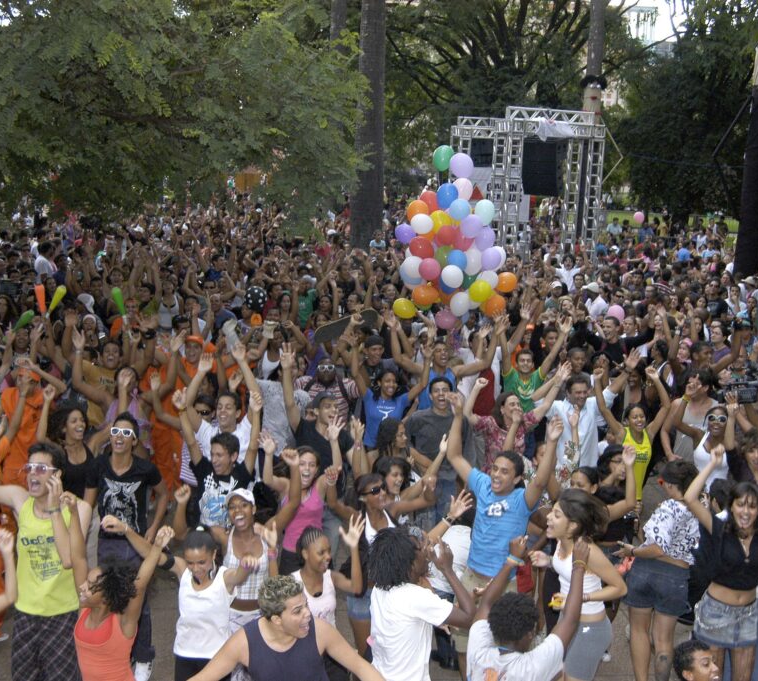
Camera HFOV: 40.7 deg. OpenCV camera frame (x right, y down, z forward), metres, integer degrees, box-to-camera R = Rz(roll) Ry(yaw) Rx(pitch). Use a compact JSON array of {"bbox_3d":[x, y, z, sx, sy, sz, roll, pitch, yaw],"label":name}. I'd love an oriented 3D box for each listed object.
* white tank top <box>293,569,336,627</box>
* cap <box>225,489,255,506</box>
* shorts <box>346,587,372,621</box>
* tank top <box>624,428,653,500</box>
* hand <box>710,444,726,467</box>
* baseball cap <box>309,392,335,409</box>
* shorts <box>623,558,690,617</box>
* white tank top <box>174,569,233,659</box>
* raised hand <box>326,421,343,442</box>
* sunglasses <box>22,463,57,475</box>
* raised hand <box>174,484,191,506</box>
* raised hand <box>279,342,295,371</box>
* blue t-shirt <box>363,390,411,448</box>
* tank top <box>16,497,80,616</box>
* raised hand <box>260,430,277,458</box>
[{"bbox_3d":[-0.312,1.345,4.950,0.360,0.540,0.240,-1,11,-14],"label":"white tank top"},{"bbox_3d":[-0.731,0.834,5.400,0.170,0.130,0.240,-4,6,3],"label":"cap"},{"bbox_3d":[-0.031,1.450,5.750,0.350,0.280,0.260,-2,11,-22],"label":"shorts"},{"bbox_3d":[1.996,0.950,7.900,0.290,0.570,0.210,2,10,5],"label":"tank top"},{"bbox_3d":[1.753,0.596,5.300,0.085,0.115,0.080,19,9,5],"label":"hand"},{"bbox_3d":[-0.398,0.429,7.200,0.175,0.125,0.240,-6,11,-26],"label":"baseball cap"},{"bbox_3d":[1.532,1.364,5.650,0.360,0.300,0.260,1,6,-12],"label":"shorts"},{"bbox_3d":[-0.841,1.307,4.900,0.310,0.470,0.220,1,10,-1],"label":"white tank top"},{"bbox_3d":[-0.261,0.528,6.000,0.100,0.150,0.060,9,10,0],"label":"raised hand"},{"bbox_3d":[-1.742,0.657,5.250,0.145,0.053,0.130,5,11,17],"label":"sunglasses"},{"bbox_3d":[-1.037,0.818,5.400,0.090,0.115,0.085,1,10,-6],"label":"raised hand"},{"bbox_3d":[-0.563,0.099,6.300,0.100,0.175,0.060,-2,10,-6],"label":"raised hand"},{"bbox_3d":[0.071,0.664,8.600,0.420,0.500,0.240,2,10,-1],"label":"blue t-shirt"},{"bbox_3d":[-1.750,1.140,5.400,0.360,0.650,0.260,0,10,-9],"label":"tank top"},{"bbox_3d":[-0.648,0.610,6.000,0.100,0.165,0.065,-18,12,-3],"label":"raised hand"}]

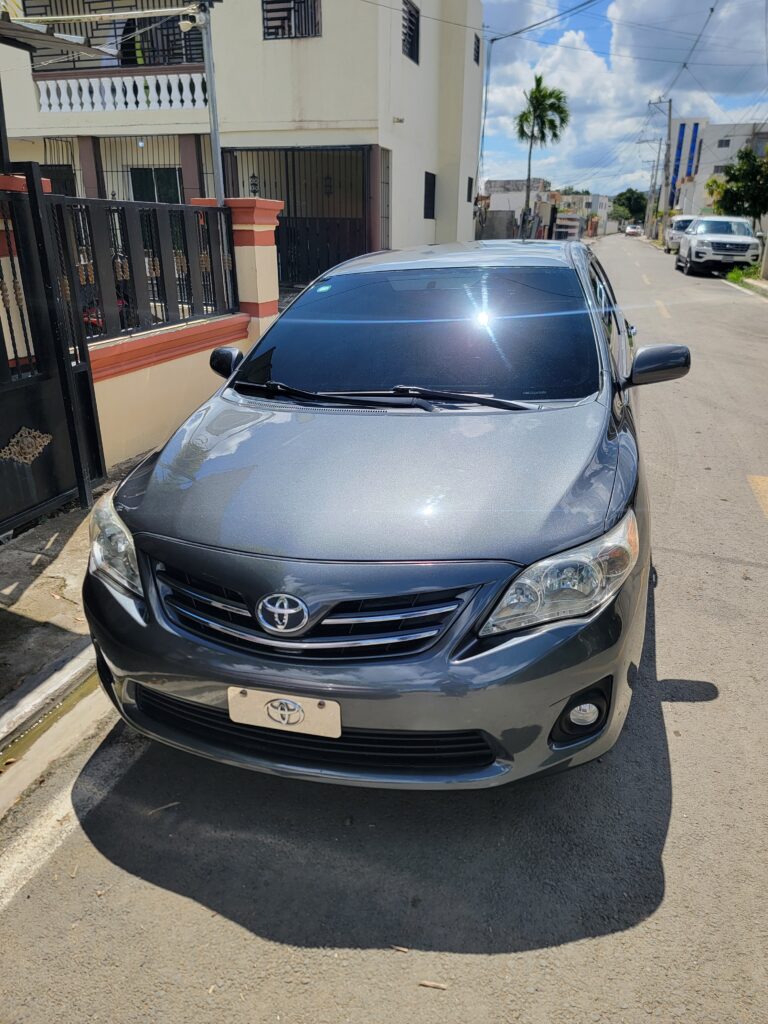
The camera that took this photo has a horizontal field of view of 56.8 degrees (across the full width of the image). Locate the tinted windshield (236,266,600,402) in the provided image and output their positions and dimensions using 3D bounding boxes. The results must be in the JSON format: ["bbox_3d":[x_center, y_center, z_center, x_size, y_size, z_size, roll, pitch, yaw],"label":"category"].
[{"bbox_3d":[0.154,-0.748,2.846,1.400,0.140,0.970,3,48,16],"label":"tinted windshield"}]

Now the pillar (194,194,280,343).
[{"bbox_3d":[-1.192,-1.789,6.213,0.550,1.750,0.470,8,22,19],"label":"pillar"}]

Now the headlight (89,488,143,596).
[{"bbox_3d":[-0.766,0.072,2.136,0.380,0.225,0.460,3,22,16],"label":"headlight"}]

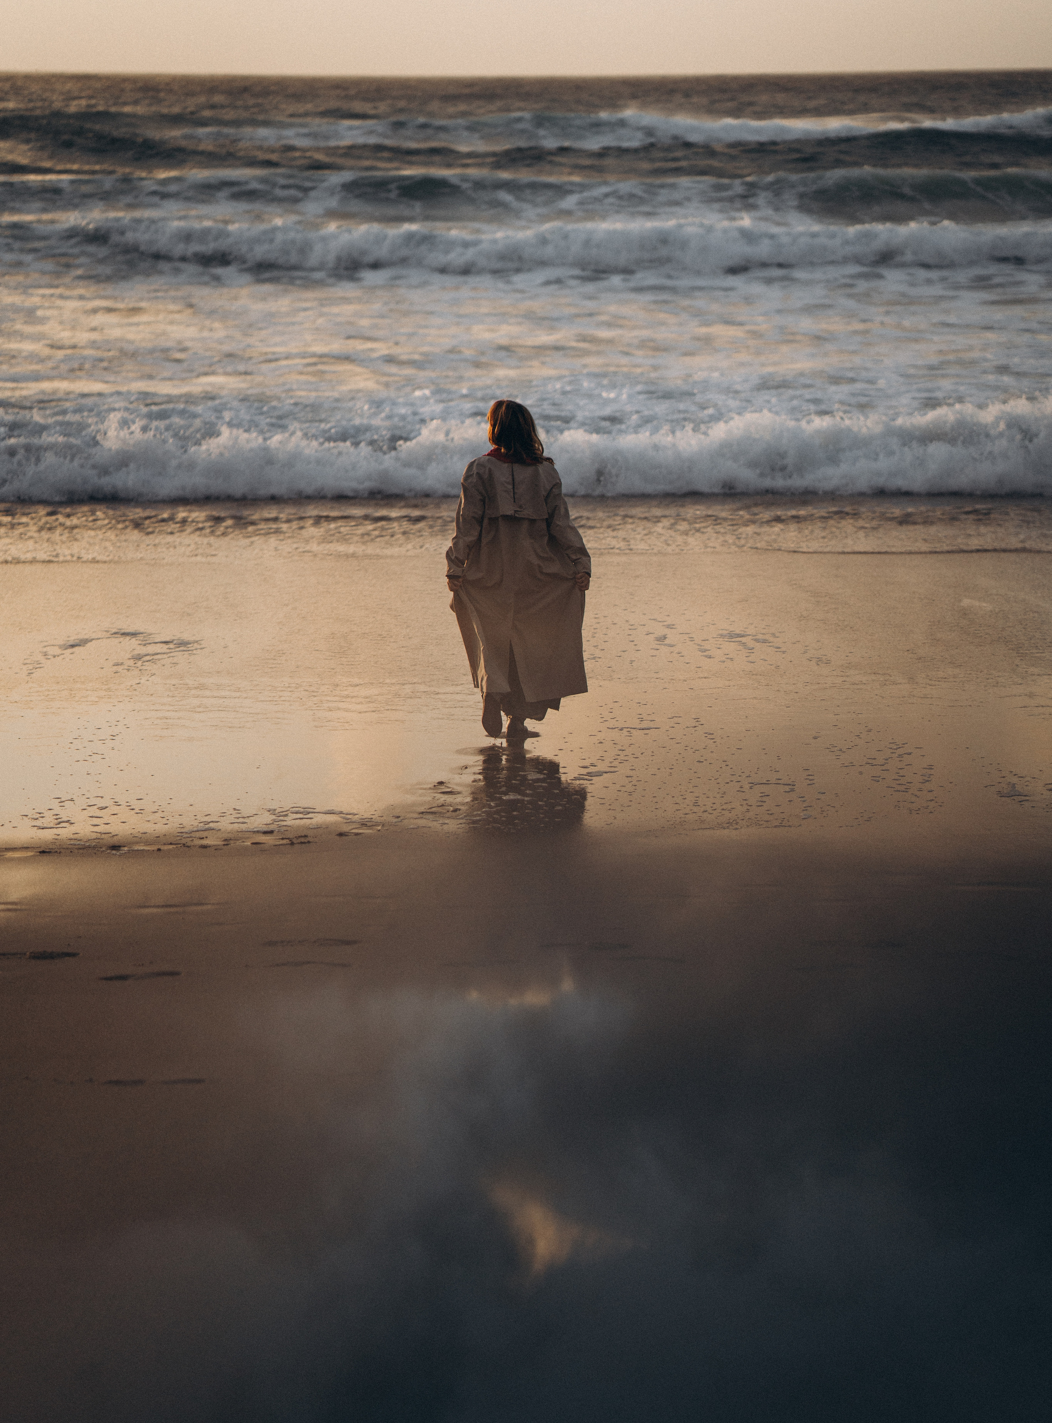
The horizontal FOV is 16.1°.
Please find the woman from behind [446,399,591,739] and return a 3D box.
[{"bbox_3d":[-0.036,-0.695,18.180,0.690,1.650,0.540,-1,10,-3],"label":"woman from behind"}]

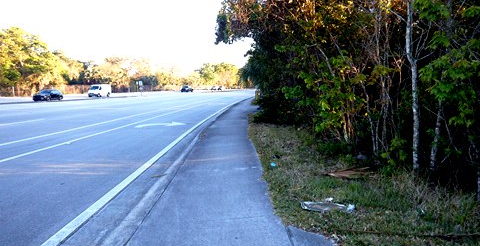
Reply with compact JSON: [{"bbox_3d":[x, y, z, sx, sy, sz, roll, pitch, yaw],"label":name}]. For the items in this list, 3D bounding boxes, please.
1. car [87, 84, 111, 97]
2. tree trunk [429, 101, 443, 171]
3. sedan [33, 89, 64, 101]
[{"bbox_3d":[-24.486,-5.643,58.500,2.000,2.120,5.200,0,6,4],"label":"car"},{"bbox_3d":[3.643,0.286,6.179,0.110,1.298,0.100,4,6,0],"label":"tree trunk"},{"bbox_3d":[-26.127,-3.787,45.500,1.800,1.530,4.400,0,6,4],"label":"sedan"}]

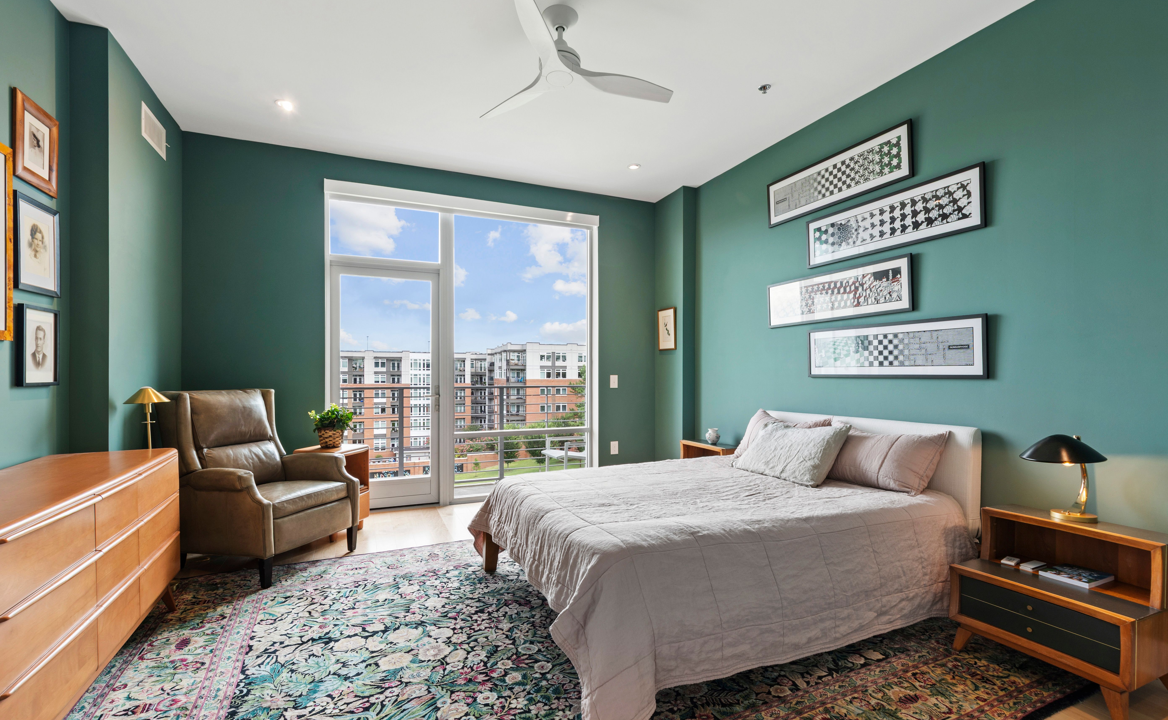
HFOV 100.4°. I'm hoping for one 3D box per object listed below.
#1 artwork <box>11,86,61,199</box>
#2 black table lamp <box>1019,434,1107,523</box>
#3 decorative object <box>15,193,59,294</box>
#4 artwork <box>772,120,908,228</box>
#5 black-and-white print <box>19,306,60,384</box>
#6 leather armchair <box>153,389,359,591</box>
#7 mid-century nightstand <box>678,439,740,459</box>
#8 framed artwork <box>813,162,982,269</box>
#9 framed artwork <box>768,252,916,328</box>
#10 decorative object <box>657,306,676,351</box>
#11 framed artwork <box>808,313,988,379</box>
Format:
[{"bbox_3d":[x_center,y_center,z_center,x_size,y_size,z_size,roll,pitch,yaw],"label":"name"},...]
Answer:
[{"bbox_3d":[-2.669,-1.033,2.378,0.030,0.395,0.350,0,-1,-25],"label":"artwork"},{"bbox_3d":[1.964,0.477,1.988,0.270,0.345,0.260,0,-1,26],"label":"black table lamp"},{"bbox_3d":[-2.678,-0.550,2.398,0.025,0.445,0.345,0,-1,-25],"label":"decorative object"},{"bbox_3d":[1.694,-1.222,3.341,0.030,0.336,1.110,0,-1,-24],"label":"artwork"},{"bbox_3d":[-2.446,-0.061,2.188,0.028,0.354,0.258,0,-1,-24],"label":"black-and-white print"},{"bbox_3d":[-2.076,0.750,3.172,0.900,1.080,0.690,0,-1,21],"label":"leather armchair"},{"bbox_3d":[0.997,0.967,3.941,0.504,0.578,0.528,0,-1,-24],"label":"mid-century nightstand"},{"bbox_3d":[1.899,-0.865,3.104,0.028,0.345,1.120,0,-1,-25],"label":"framed artwork"},{"bbox_3d":[1.695,-0.434,3.337,0.030,0.332,1.110,0,-1,-24],"label":"framed artwork"},{"bbox_3d":[0.860,-0.320,5.084,0.025,0.430,0.295,0,-1,-25],"label":"decorative object"},{"bbox_3d":[1.896,-0.060,3.087,0.028,0.346,1.120,0,-1,-25],"label":"framed artwork"}]

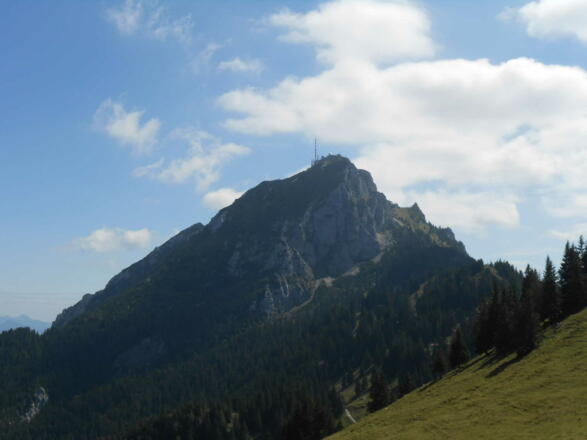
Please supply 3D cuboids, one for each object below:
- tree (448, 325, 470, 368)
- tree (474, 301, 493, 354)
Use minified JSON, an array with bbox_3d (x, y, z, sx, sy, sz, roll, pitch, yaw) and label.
[{"bbox_3d":[25.580,19.590,128.000,3.390,6.980,3.390,0,-6,0],"label":"tree"},{"bbox_3d":[28.820,16.390,126.000,2.730,8.350,2.730,0,-6,0],"label":"tree"}]

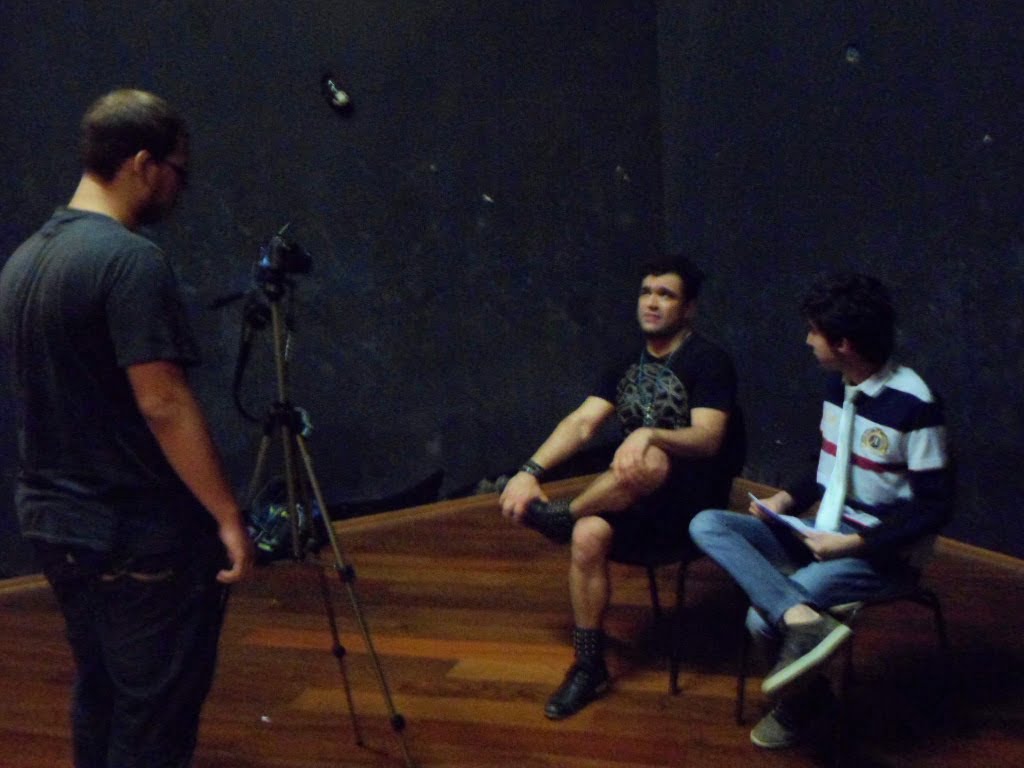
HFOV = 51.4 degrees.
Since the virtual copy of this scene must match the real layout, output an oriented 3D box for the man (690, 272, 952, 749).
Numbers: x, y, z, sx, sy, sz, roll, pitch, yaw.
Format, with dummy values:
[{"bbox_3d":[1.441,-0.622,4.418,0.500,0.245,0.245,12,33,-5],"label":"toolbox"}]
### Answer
[{"bbox_3d":[0.835,0.331,2.858,0.740,1.230,0.550,-8,10,-29],"label":"man"}]

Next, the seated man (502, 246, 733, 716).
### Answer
[{"bbox_3d":[0.350,0.268,3.249,0.820,1.270,0.580,-11,12,-43],"label":"seated man"}]

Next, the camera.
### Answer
[{"bbox_3d":[-0.505,-0.289,2.375,0.100,0.090,0.110,-8,10,-29],"label":"camera"}]

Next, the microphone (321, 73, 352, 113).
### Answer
[{"bbox_3d":[-0.781,-1.316,4.803,0.130,0.200,0.110,-7,9,-24],"label":"microphone"}]

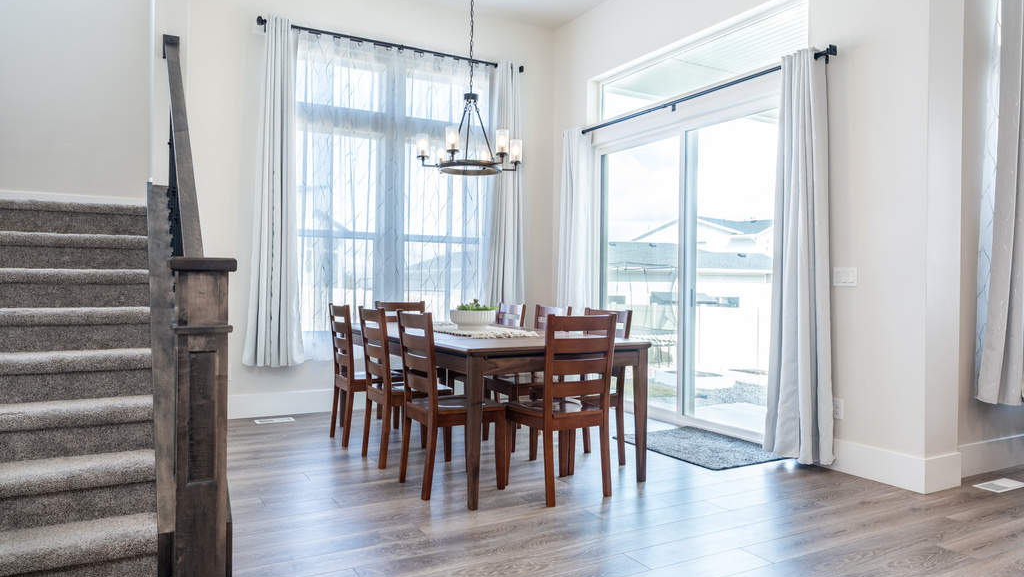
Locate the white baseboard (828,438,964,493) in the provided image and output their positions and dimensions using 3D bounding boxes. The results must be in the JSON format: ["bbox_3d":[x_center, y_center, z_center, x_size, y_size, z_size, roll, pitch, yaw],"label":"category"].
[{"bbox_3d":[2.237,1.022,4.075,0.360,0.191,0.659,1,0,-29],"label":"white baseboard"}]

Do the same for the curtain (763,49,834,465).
[{"bbox_3d":[1.756,-0.193,4.237,0.150,2.505,0.478,0,0,-30],"label":"curtain"}]

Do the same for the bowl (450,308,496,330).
[{"bbox_3d":[-0.267,0.208,4.758,0.327,0.147,0.327,1,0,0],"label":"bowl"}]

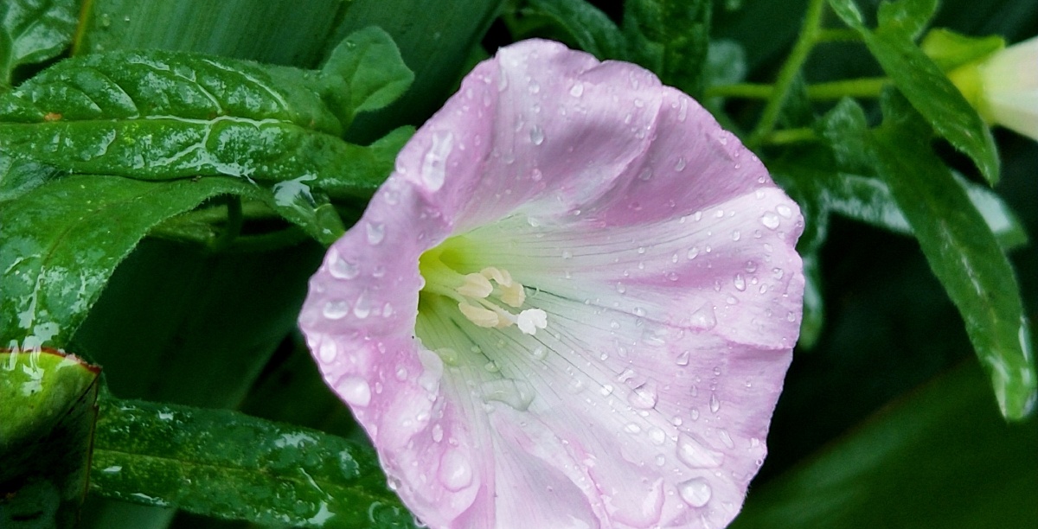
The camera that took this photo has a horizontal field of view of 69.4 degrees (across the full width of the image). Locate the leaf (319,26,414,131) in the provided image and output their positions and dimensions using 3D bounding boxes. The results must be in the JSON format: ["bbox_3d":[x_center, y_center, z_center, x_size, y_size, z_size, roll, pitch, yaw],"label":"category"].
[{"bbox_3d":[-0.020,-0.025,0.100,0.013,0.005,0.015,23,60,7],"label":"leaf"}]

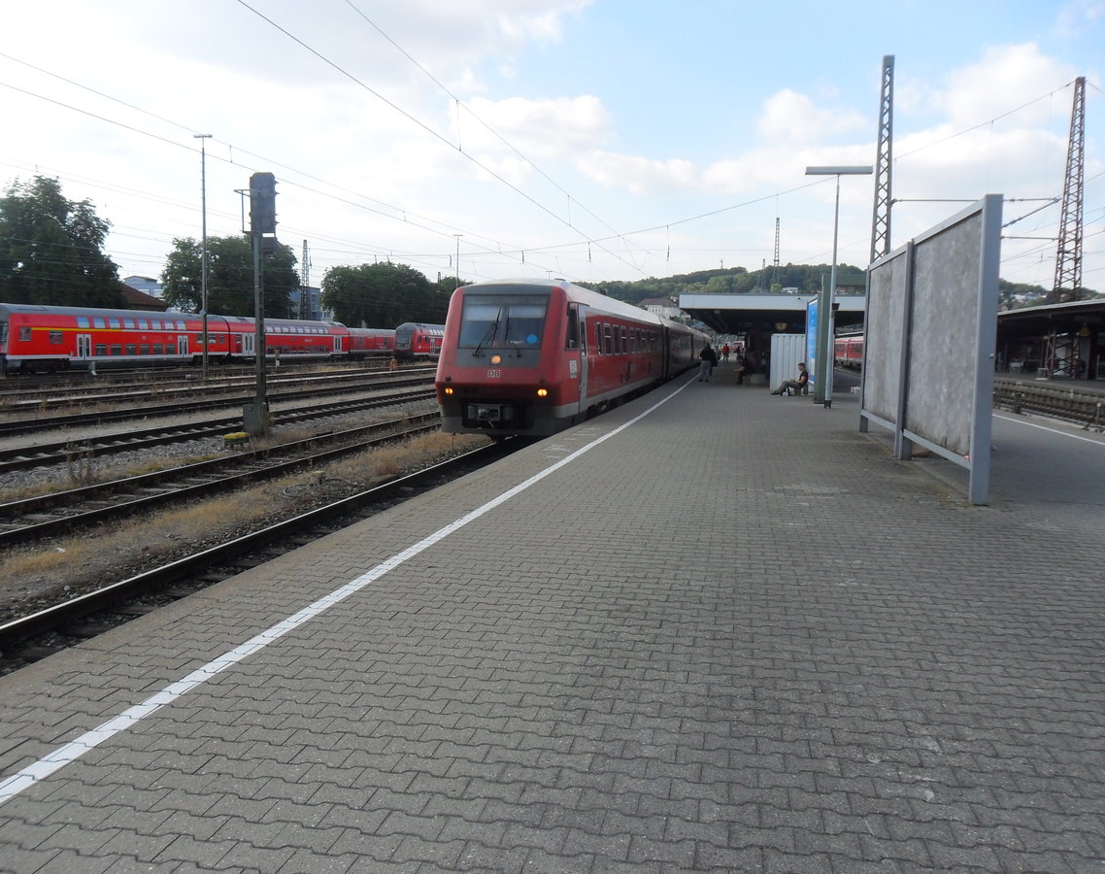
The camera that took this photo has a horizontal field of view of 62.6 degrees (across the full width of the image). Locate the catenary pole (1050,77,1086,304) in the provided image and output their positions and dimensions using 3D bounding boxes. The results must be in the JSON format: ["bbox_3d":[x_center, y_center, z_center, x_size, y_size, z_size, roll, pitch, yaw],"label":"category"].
[{"bbox_3d":[28.530,-11.306,49.836,1.500,16.300,1.400,2,6,13],"label":"catenary pole"}]

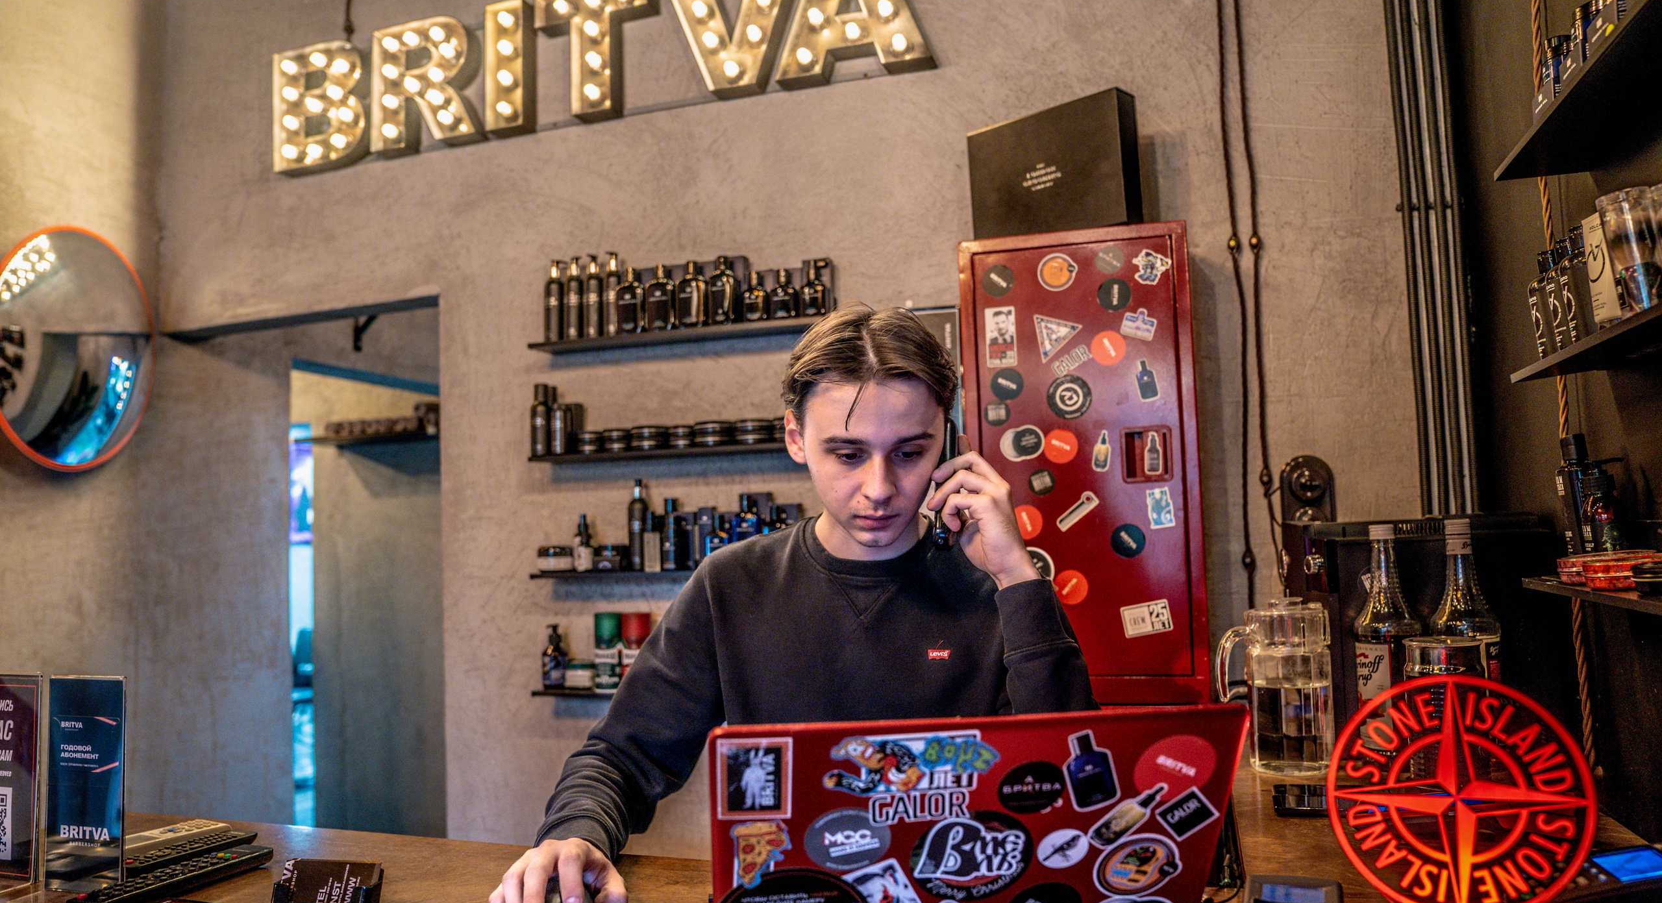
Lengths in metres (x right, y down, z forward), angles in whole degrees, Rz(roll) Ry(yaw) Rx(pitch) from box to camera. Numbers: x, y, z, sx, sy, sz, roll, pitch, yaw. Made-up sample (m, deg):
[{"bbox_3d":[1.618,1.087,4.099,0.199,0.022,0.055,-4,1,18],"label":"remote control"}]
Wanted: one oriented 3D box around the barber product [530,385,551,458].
[{"bbox_3d":[-0.662,-0.068,2.531,0.041,0.166,0.041,-2,-4,6],"label":"barber product"}]

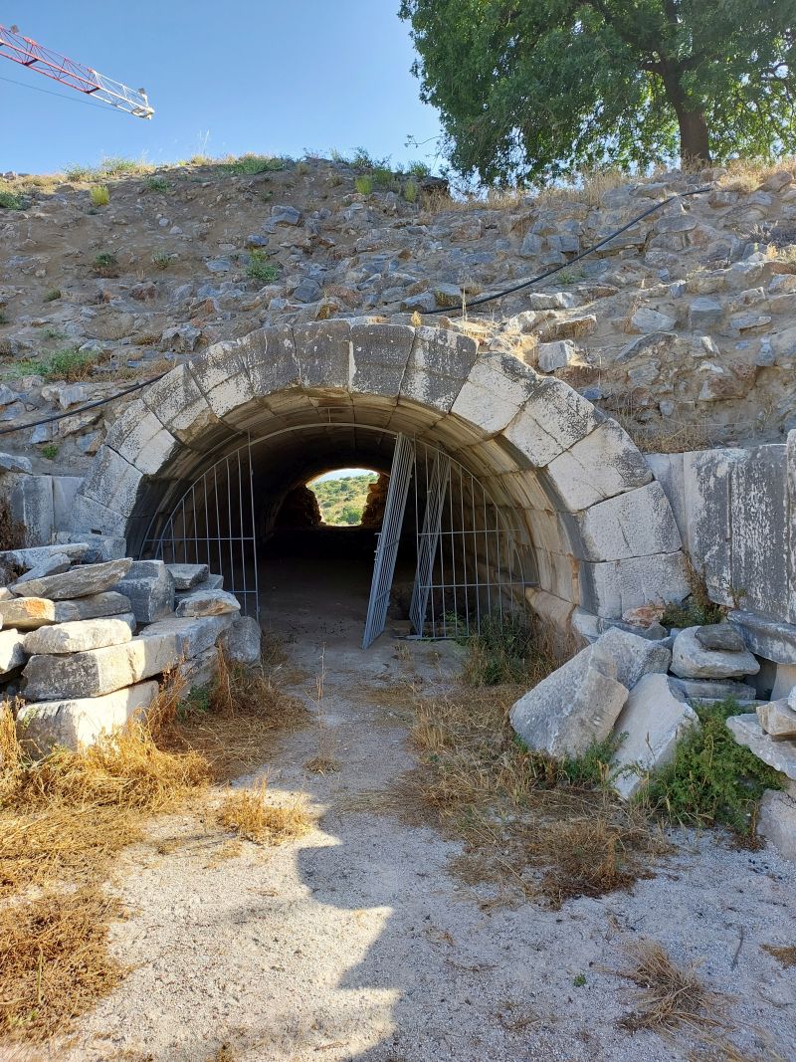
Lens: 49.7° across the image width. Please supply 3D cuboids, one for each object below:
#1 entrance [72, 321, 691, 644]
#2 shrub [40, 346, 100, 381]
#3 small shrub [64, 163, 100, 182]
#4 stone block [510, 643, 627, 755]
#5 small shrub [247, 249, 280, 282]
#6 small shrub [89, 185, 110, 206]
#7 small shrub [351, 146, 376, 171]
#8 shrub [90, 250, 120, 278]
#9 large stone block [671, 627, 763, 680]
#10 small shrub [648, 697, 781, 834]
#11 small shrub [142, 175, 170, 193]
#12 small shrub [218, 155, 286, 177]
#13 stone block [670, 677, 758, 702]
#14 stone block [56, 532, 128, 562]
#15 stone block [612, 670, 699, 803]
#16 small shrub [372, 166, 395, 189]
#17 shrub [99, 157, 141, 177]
[{"bbox_3d":[-0.145,-0.394,8.100,5.500,2.950,1.500,-2,3,10],"label":"entrance"},{"bbox_3d":[-3.655,-1.864,9.600,0.610,0.340,0.460,-2,2,-2],"label":"shrub"},{"bbox_3d":[-5.071,-5.753,13.800,0.540,0.260,0.420,-2,2,-2],"label":"small shrub"},{"bbox_3d":[1.037,1.024,5.250,0.670,0.480,0.420,-38,-15,2],"label":"stone block"},{"bbox_3d":[-1.741,-3.448,11.200,0.430,0.380,0.400,-2,2,-2],"label":"small shrub"},{"bbox_3d":[-4.130,-4.633,11.900,0.270,0.290,0.260,-2,3,0],"label":"small shrub"},{"bbox_3d":[-0.488,-5.287,12.200,0.360,0.350,0.330,-2,3,0],"label":"small shrub"},{"bbox_3d":[-3.344,-3.043,9.800,0.330,0.290,0.290,-2,3,0],"label":"shrub"},{"bbox_3d":[2.210,0.841,6.000,0.550,0.280,0.420,-2,2,-2],"label":"large stone block"},{"bbox_3d":[1.577,1.144,4.300,0.620,0.540,0.580,-1,2,20],"label":"small shrub"},{"bbox_3d":[-3.721,-5.320,13.200,0.420,0.270,0.360,-2,2,-2],"label":"small shrub"},{"bbox_3d":[-2.139,-5.373,12.600,0.920,0.300,0.500,-2,3,0],"label":"small shrub"},{"bbox_3d":[2.072,1.034,5.650,0.530,0.150,0.360,-2,3,5],"label":"stone block"},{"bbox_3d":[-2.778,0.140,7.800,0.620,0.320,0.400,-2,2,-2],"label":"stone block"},{"bbox_3d":[1.393,1.105,4.650,0.430,0.500,0.580,-2,3,10],"label":"stone block"},{"bbox_3d":[-0.192,-4.689,11.400,0.290,0.310,0.280,-2,3,0],"label":"small shrub"},{"bbox_3d":[-4.462,-5.833,13.800,0.650,0.280,0.480,-2,2,-2],"label":"shrub"}]

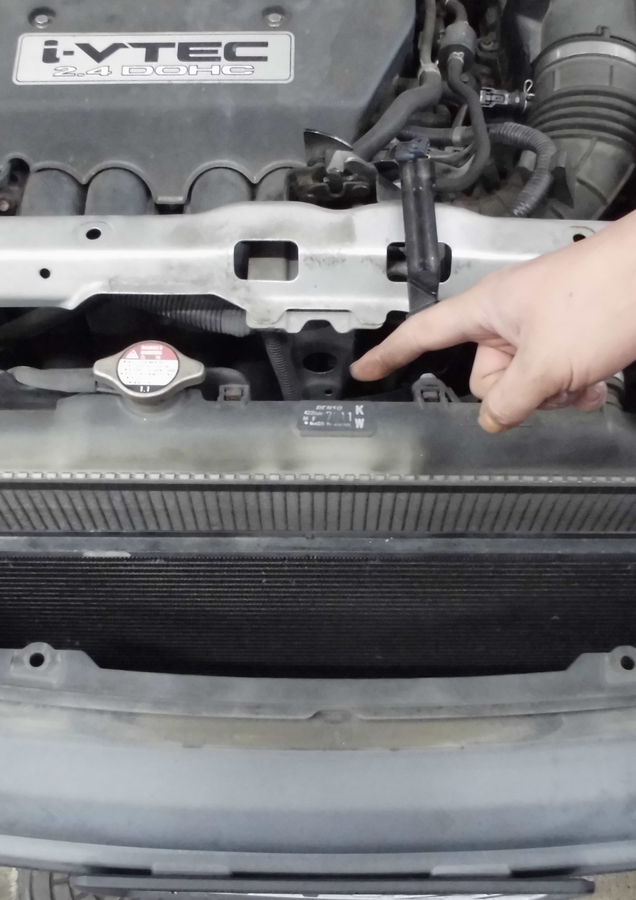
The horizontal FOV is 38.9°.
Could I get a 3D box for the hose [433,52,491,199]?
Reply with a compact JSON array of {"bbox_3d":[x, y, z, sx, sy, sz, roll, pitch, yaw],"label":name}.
[{"bbox_3d":[0.112,-0.264,0.730,0.055,0.075,0.090,1,58,0],"label":"hose"}]

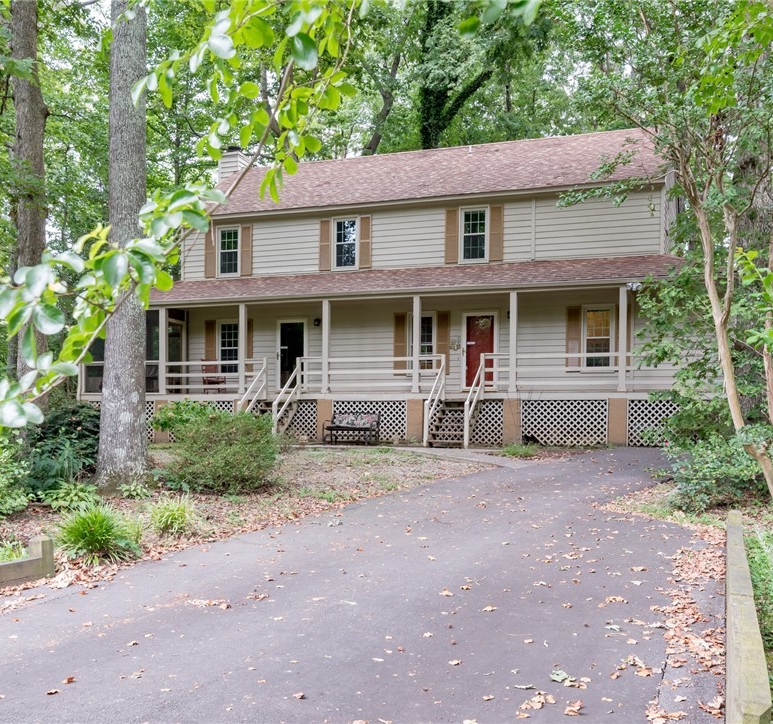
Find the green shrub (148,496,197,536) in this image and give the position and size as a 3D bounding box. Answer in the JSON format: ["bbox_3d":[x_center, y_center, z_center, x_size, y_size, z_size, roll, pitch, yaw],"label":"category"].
[{"bbox_3d":[-2.184,1.532,8.241,0.500,0.380,0.500,1,-3,-15],"label":"green shrub"}]

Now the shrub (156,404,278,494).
[{"bbox_3d":[-2.458,1.245,11.857,1.720,1.190,1.600,1,-3,-12],"label":"shrub"}]

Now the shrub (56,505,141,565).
[{"bbox_3d":[-2.496,1.458,7.043,0.740,0.460,0.700,1,-3,-19],"label":"shrub"}]

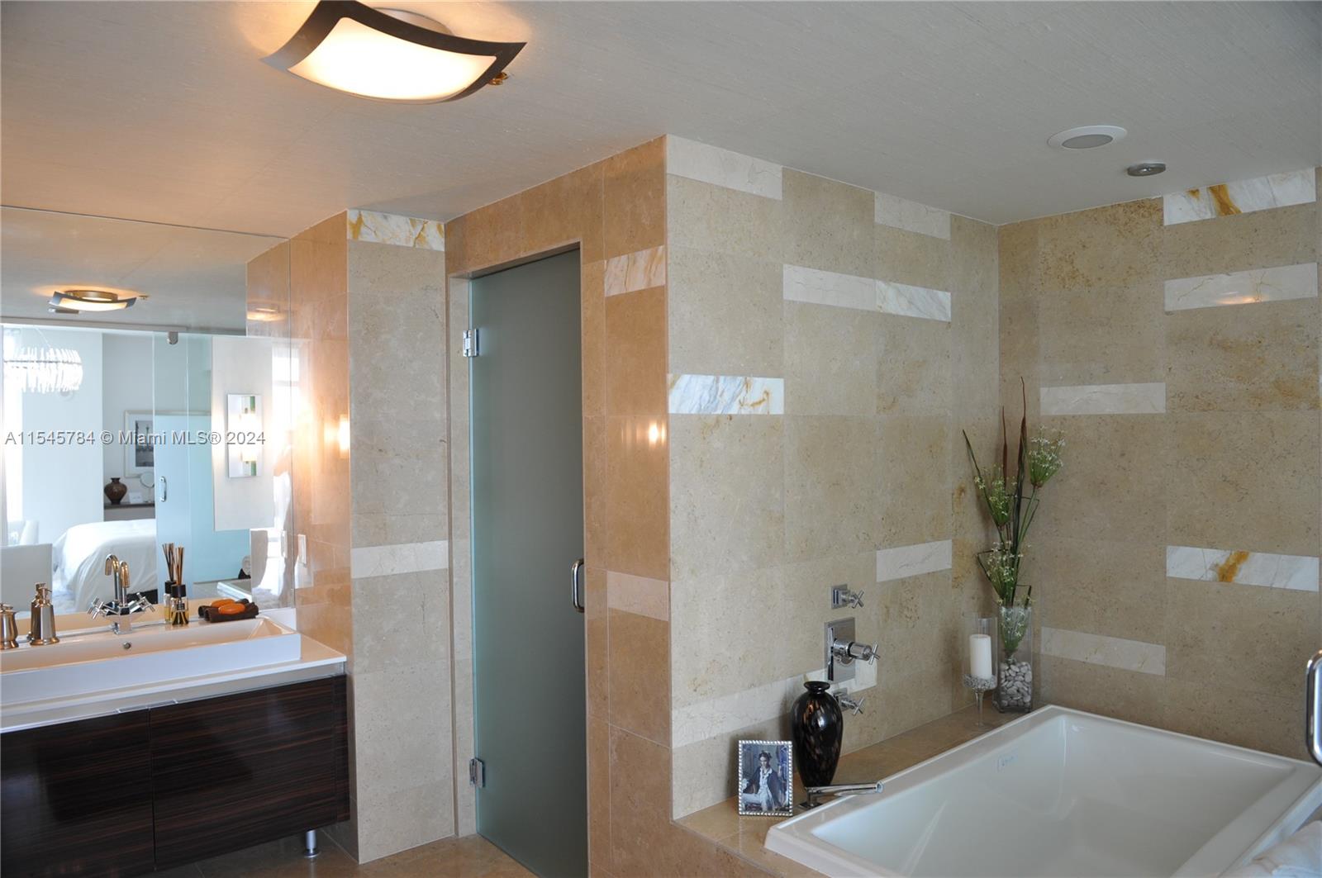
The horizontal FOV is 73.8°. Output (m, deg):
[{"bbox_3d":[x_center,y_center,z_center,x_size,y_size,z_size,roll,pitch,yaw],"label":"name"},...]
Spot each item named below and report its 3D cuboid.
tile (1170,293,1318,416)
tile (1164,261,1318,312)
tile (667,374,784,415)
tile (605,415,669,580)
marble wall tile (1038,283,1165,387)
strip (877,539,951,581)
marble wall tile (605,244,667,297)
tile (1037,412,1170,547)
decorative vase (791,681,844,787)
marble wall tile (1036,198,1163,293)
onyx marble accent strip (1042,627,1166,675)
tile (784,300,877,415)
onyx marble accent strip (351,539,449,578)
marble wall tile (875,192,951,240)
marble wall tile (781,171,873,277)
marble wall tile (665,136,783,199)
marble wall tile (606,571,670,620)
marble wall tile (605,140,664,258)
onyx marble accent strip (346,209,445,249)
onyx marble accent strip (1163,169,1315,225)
[{"bbox_3d":[1.927,-0.268,2.940,0.013,0.359,0.443,-1,1,-40],"label":"tile"},{"bbox_3d":[1.868,-0.487,2.853,0.012,0.105,0.429,-1,1,-40],"label":"tile"},{"bbox_3d":[0.194,-0.124,2.536,0.463,0.105,0.013,-1,1,-40],"label":"tile"},{"bbox_3d":[-0.063,0.162,2.508,0.020,0.460,0.273,-1,1,-40],"label":"tile"},{"bbox_3d":[1.611,-0.372,3.224,0.020,0.351,0.443,-1,1,-40],"label":"marble wall tile"},{"bbox_3d":[0.896,0.425,3.103,0.457,0.106,0.012,-1,1,-40],"label":"strip"},{"bbox_3d":[-0.069,-0.472,2.502,0.020,0.107,0.273,-1,1,-40],"label":"marble wall tile"},{"bbox_3d":[1.642,0.144,3.286,0.013,0.466,0.452,-1,1,-40],"label":"tile"},{"bbox_3d":[0.463,0.879,2.610,0.153,0.298,0.153,-1,1,0],"label":"decorative vase"},{"bbox_3d":[1.635,-0.707,3.280,0.013,0.302,0.452,-1,1,-40],"label":"marble wall tile"},{"bbox_3d":[1.599,0.762,3.194,0.012,0.103,0.437,-1,1,-40],"label":"onyx marble accent strip"},{"bbox_3d":[0.545,-0.252,2.837,0.464,0.350,0.020,-1,1,-40],"label":"tile"},{"bbox_3d":[-0.952,0.441,3.233,0.367,0.106,0.012,-1,1,-40],"label":"onyx marble accent strip"},{"bbox_3d":[0.894,-0.782,3.123,0.459,0.105,0.013,-1,1,-40],"label":"marble wall tile"},{"bbox_3d":[0.537,-0.673,2.798,0.459,0.292,0.012,-1,1,-40],"label":"marble wall tile"},{"bbox_3d":[0.187,-0.772,2.533,0.462,0.104,0.020,-1,1,-40],"label":"marble wall tile"},{"bbox_3d":[-0.060,0.440,2.473,0.012,0.106,0.278,-1,1,-40],"label":"marble wall tile"},{"bbox_3d":[-0.069,-0.674,2.490,0.013,0.297,0.281,-1,1,-40],"label":"marble wall tile"},{"bbox_3d":[-0.975,-0.766,3.258,0.374,0.106,0.020,-1,1,-40],"label":"onyx marble accent strip"},{"bbox_3d":[1.922,-0.804,2.936,0.013,0.107,0.443,-1,1,-40],"label":"onyx marble accent strip"}]

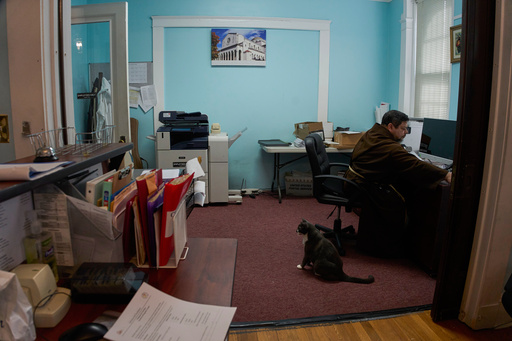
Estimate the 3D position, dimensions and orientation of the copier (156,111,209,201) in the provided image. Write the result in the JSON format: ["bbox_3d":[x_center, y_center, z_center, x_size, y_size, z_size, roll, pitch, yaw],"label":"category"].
[{"bbox_3d":[-0.928,-0.192,4.539,0.620,1.140,0.660,-1,10,-5],"label":"copier"}]

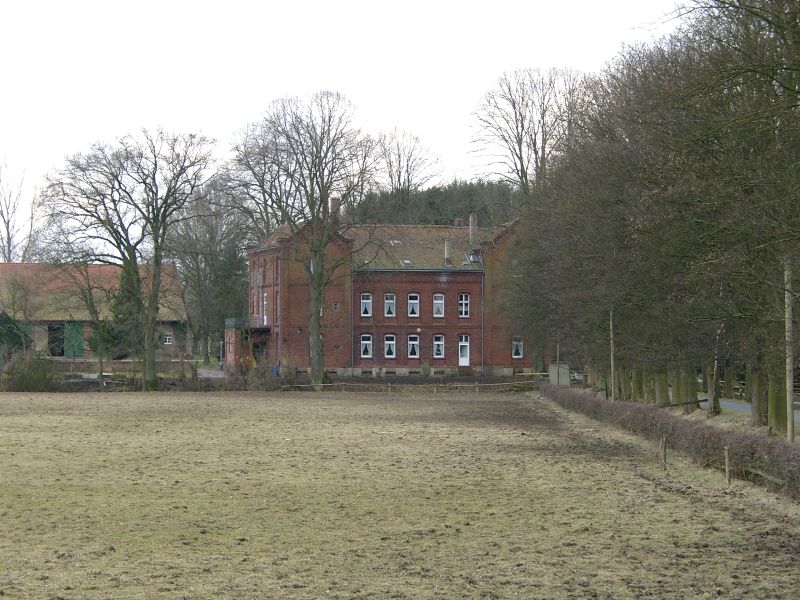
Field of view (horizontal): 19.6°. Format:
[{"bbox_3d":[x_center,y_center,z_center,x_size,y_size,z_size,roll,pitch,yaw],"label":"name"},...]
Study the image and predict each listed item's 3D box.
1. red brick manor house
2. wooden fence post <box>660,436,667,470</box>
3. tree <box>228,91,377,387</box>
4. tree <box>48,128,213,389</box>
[{"bbox_3d":[-1.550,-0.347,222.489,29.300,15.300,15.000,0,-1,-14],"label":"red brick manor house"},{"bbox_3d":[7.183,4.184,63.000,0.120,0.930,0.120,0,-1,0],"label":"wooden fence post"},{"bbox_3d":[-7.973,-5.029,189.000,12.000,24.200,11.500,0,-1,0],"label":"tree"},{"bbox_3d":[-21.695,-3.264,184.000,13.300,20.700,12.500,0,-1,0],"label":"tree"}]

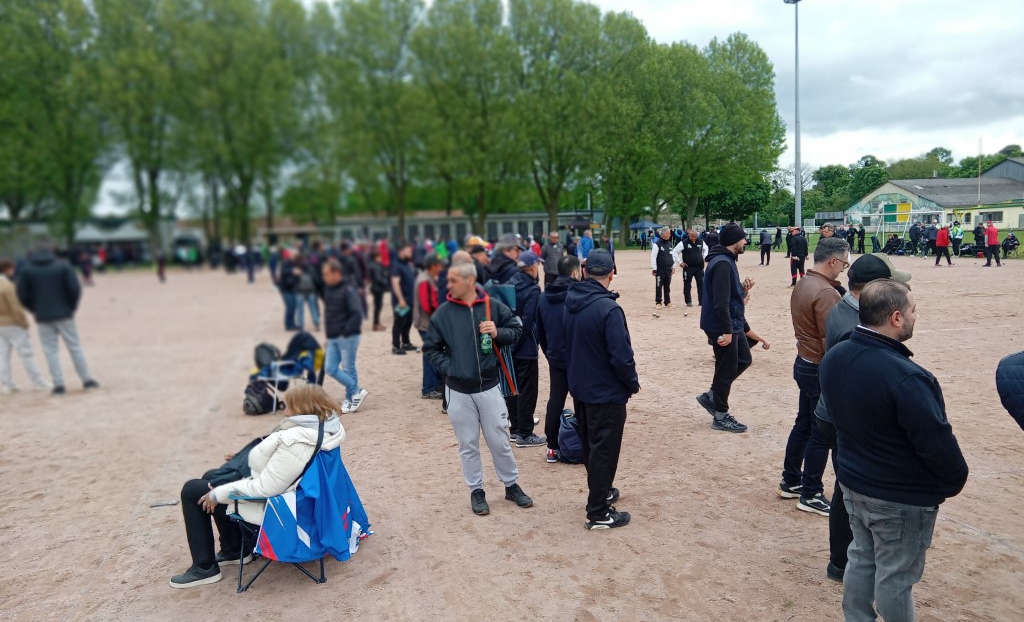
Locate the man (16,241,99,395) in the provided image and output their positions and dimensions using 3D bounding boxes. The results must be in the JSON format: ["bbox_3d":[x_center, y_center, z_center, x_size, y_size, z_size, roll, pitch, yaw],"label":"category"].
[{"bbox_3d":[-5.755,0.081,10.488,0.660,1.890,0.450,-5,6,-27],"label":"man"}]

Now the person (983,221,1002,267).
[{"bbox_3d":[19.270,-2.690,33.218,0.660,1.770,0.500,-3,5,-15],"label":"person"}]

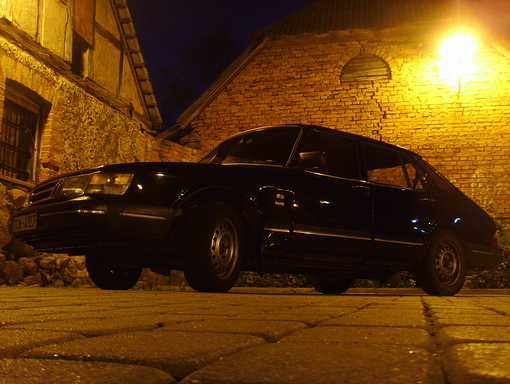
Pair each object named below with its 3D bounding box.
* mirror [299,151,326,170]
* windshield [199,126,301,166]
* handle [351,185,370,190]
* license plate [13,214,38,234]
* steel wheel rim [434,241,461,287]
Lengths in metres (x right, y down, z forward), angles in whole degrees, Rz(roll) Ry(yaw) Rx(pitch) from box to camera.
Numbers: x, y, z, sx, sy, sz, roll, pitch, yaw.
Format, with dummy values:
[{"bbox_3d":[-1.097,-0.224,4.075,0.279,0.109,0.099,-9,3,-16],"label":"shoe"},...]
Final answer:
[{"bbox_3d":[0.423,-0.235,4.270,0.100,0.130,0.190,8,-12,-37],"label":"mirror"},{"bbox_3d":[-0.157,-0.309,4.933,0.200,0.550,1.420,46,-31,-23],"label":"windshield"},{"bbox_3d":[0.850,-0.035,4.624,0.200,0.040,0.040,8,-12,-37],"label":"handle"},{"bbox_3d":[-1.519,0.212,3.793,0.020,0.112,0.520,8,-12,-37],"label":"license plate"},{"bbox_3d":[1.740,0.666,5.340,0.415,0.415,0.130,8,-12,-37],"label":"steel wheel rim"}]

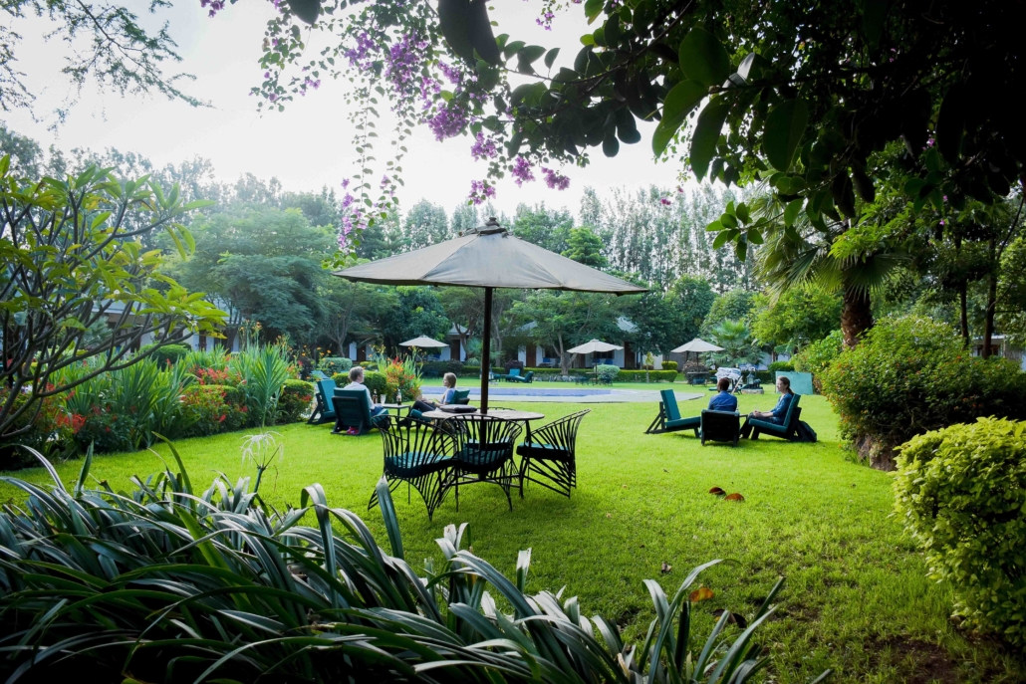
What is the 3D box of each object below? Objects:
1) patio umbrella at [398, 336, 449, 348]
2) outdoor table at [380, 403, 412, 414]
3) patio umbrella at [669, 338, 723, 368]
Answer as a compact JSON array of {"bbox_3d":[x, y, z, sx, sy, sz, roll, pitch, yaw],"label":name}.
[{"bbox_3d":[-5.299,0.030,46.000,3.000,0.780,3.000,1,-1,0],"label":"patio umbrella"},{"bbox_3d":[-2.104,1.342,13.504,0.500,0.440,0.500,0,-1,20],"label":"outdoor table"},{"bbox_3d":[10.296,1.057,43.000,3.020,2.450,3.020,1,-1,0],"label":"patio umbrella"}]

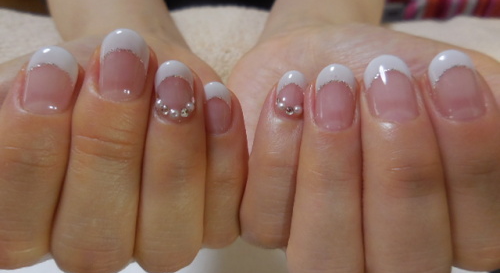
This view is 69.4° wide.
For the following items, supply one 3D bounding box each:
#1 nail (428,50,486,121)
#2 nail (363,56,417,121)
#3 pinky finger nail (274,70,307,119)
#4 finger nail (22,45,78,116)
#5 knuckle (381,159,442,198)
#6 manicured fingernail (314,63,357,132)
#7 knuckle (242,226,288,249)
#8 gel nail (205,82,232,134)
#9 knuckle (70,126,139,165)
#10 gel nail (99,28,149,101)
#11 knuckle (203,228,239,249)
[{"bbox_3d":[0.054,-0.013,0.094,0.012,0.020,0.004,-8,-14,20],"label":"nail"},{"bbox_3d":[0.035,-0.011,0.090,0.012,0.017,0.004,-8,-14,18],"label":"nail"},{"bbox_3d":[0.012,-0.012,0.101,0.009,0.014,0.004,6,-13,-10],"label":"pinky finger nail"},{"bbox_3d":[-0.050,-0.014,0.091,0.012,0.019,0.004,3,-14,-21],"label":"finger nail"},{"bbox_3d":[0.040,0.010,0.090,0.015,0.009,0.008,-6,-5,12],"label":"knuckle"},{"bbox_3d":[0.021,-0.010,0.091,0.011,0.018,0.004,0,-12,9],"label":"manicured fingernail"},{"bbox_3d":[0.004,0.027,0.096,0.013,0.007,0.008,6,0,0],"label":"knuckle"},{"bbox_3d":[-0.010,-0.008,0.107,0.009,0.016,0.004,-4,-13,13],"label":"gel nail"},{"bbox_3d":[-0.035,0.002,0.089,0.016,0.010,0.008,7,-9,-12],"label":"knuckle"},{"bbox_3d":[-0.032,-0.018,0.092,0.012,0.021,0.004,0,-13,-12],"label":"gel nail"},{"bbox_3d":[-0.008,0.028,0.100,0.010,0.006,0.008,1,6,6],"label":"knuckle"}]

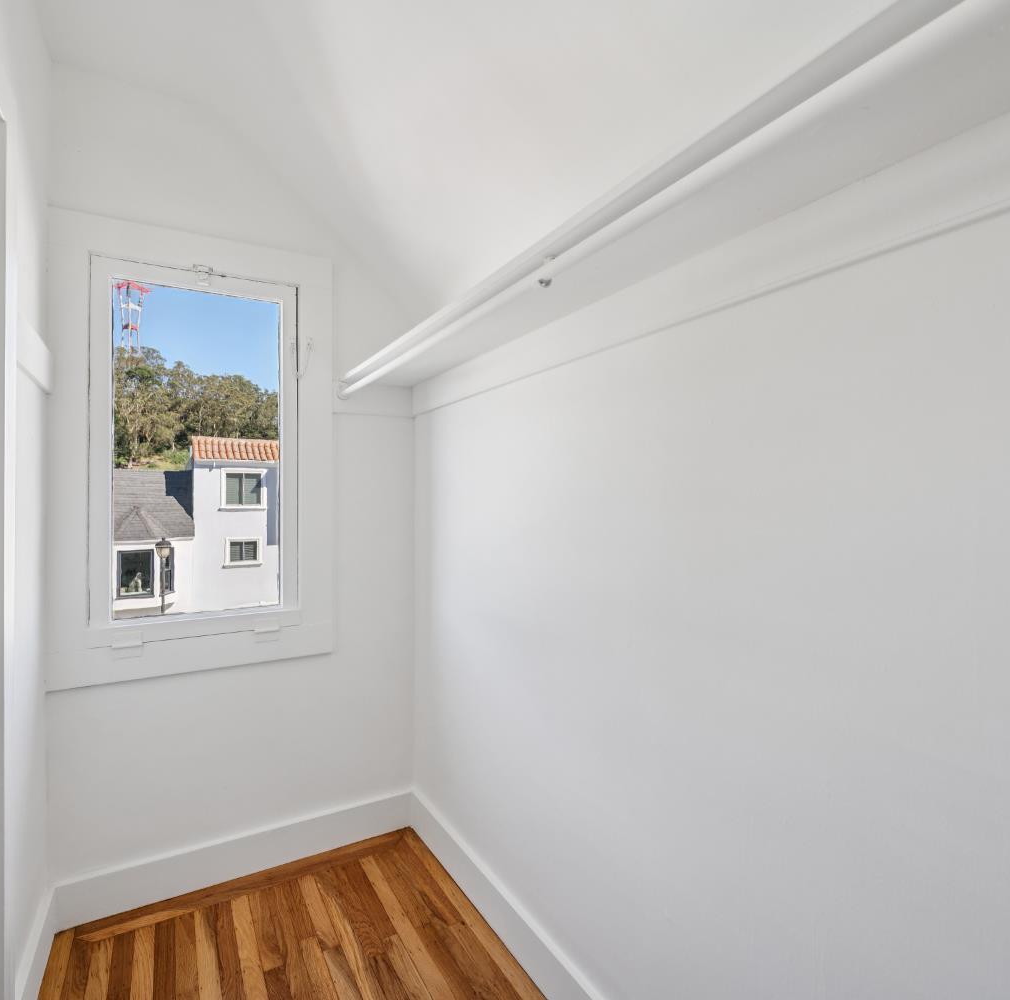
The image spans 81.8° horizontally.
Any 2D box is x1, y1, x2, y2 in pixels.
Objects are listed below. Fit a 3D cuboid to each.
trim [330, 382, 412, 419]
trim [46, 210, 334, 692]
[{"bbox_3d":[-0.499,-0.377,2.213,0.308,0.120,0.022,0,-1,-30],"label":"trim"},{"bbox_3d":[-0.992,-0.161,1.930,0.827,1.443,0.035,0,-1,-30],"label":"trim"}]

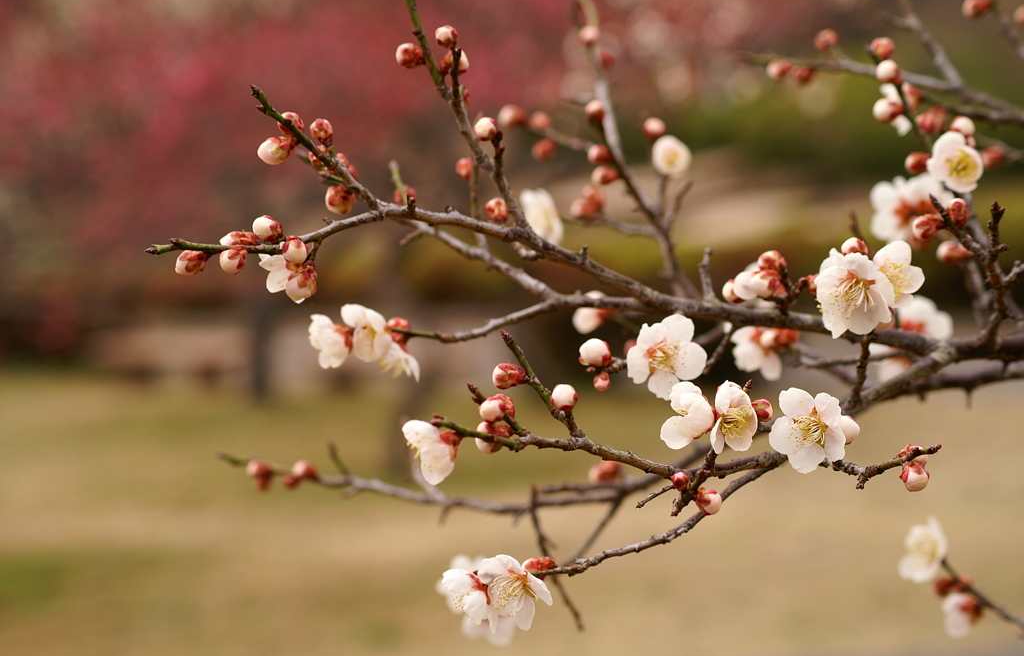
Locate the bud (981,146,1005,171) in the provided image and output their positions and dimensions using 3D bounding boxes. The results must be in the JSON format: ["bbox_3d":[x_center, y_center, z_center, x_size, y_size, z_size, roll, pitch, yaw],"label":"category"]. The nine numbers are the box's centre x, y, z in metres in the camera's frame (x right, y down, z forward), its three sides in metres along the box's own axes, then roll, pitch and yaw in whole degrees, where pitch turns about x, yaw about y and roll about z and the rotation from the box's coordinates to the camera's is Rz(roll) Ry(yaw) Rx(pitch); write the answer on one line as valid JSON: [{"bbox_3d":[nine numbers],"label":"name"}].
[{"bbox_3d":[0.178,-0.063,0.790,0.009,0.008,0.008,-28,0,0],"label":"bud"}]

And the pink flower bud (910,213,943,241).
[{"bbox_3d":[0.139,-0.034,0.712,0.011,0.008,0.008,-14,0,-34],"label":"pink flower bud"}]

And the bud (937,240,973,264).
[{"bbox_3d":[0.157,-0.027,0.755,0.011,0.008,0.008,12,0,-9],"label":"bud"}]

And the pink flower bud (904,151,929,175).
[{"bbox_3d":[0.146,-0.059,0.765,0.010,0.008,0.008,-3,0,-21],"label":"pink flower bud"}]

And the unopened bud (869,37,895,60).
[{"bbox_3d":[0.131,-0.099,0.755,0.007,0.009,0.007,21,30,0],"label":"unopened bud"}]

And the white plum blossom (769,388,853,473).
[{"bbox_3d":[0.092,0.032,0.660,0.024,0.025,0.014,1,5,19],"label":"white plum blossom"}]

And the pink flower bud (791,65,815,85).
[{"bbox_3d":[0.109,-0.095,0.800,0.009,0.007,0.007,-45,0,-25],"label":"pink flower bud"}]

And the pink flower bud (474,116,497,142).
[{"bbox_3d":[-0.009,-0.066,0.710,0.009,0.008,0.008,40,0,-38],"label":"pink flower bud"}]

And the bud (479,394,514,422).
[{"bbox_3d":[-0.005,0.025,0.665,0.011,0.008,0.008,-22,0,-18],"label":"bud"}]

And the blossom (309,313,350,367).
[{"bbox_3d":[-0.059,0.004,0.690,0.013,0.018,0.019,-17,5,-9],"label":"blossom"}]

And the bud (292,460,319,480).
[{"bbox_3d":[-0.075,0.051,0.770,0.009,0.007,0.007,31,0,-27],"label":"bud"}]

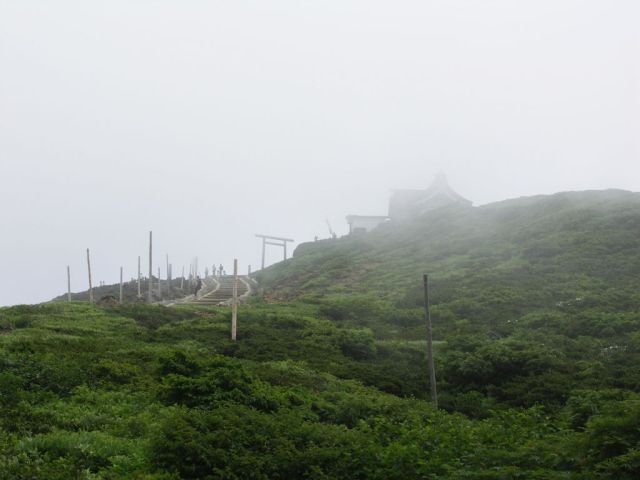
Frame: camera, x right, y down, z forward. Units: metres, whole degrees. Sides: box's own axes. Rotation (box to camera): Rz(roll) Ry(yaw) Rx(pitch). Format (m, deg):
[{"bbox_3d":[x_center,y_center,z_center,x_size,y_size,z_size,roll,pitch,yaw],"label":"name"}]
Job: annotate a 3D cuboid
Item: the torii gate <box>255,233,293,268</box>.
[{"bbox_3d":[-6.628,2.234,190.000,7.200,5.500,0.400,6,-9,-42],"label":"torii gate"}]

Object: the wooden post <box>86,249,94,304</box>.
[{"bbox_3d":[-15.831,2.587,88.000,0.180,4.000,0.180,-6,-7,0],"label":"wooden post"}]

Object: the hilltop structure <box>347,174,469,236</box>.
[{"bbox_3d":[16.650,-6.302,240.000,22.500,11.000,13.000,0,-7,-3],"label":"hilltop structure"}]

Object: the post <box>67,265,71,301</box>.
[{"bbox_3d":[-18.262,3.244,93.000,0.160,2.850,0.160,-3,-7,0],"label":"post"}]

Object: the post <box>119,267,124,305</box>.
[{"bbox_3d":[-14.604,3.426,94.000,0.160,2.900,0.160,0,-7,0],"label":"post"}]

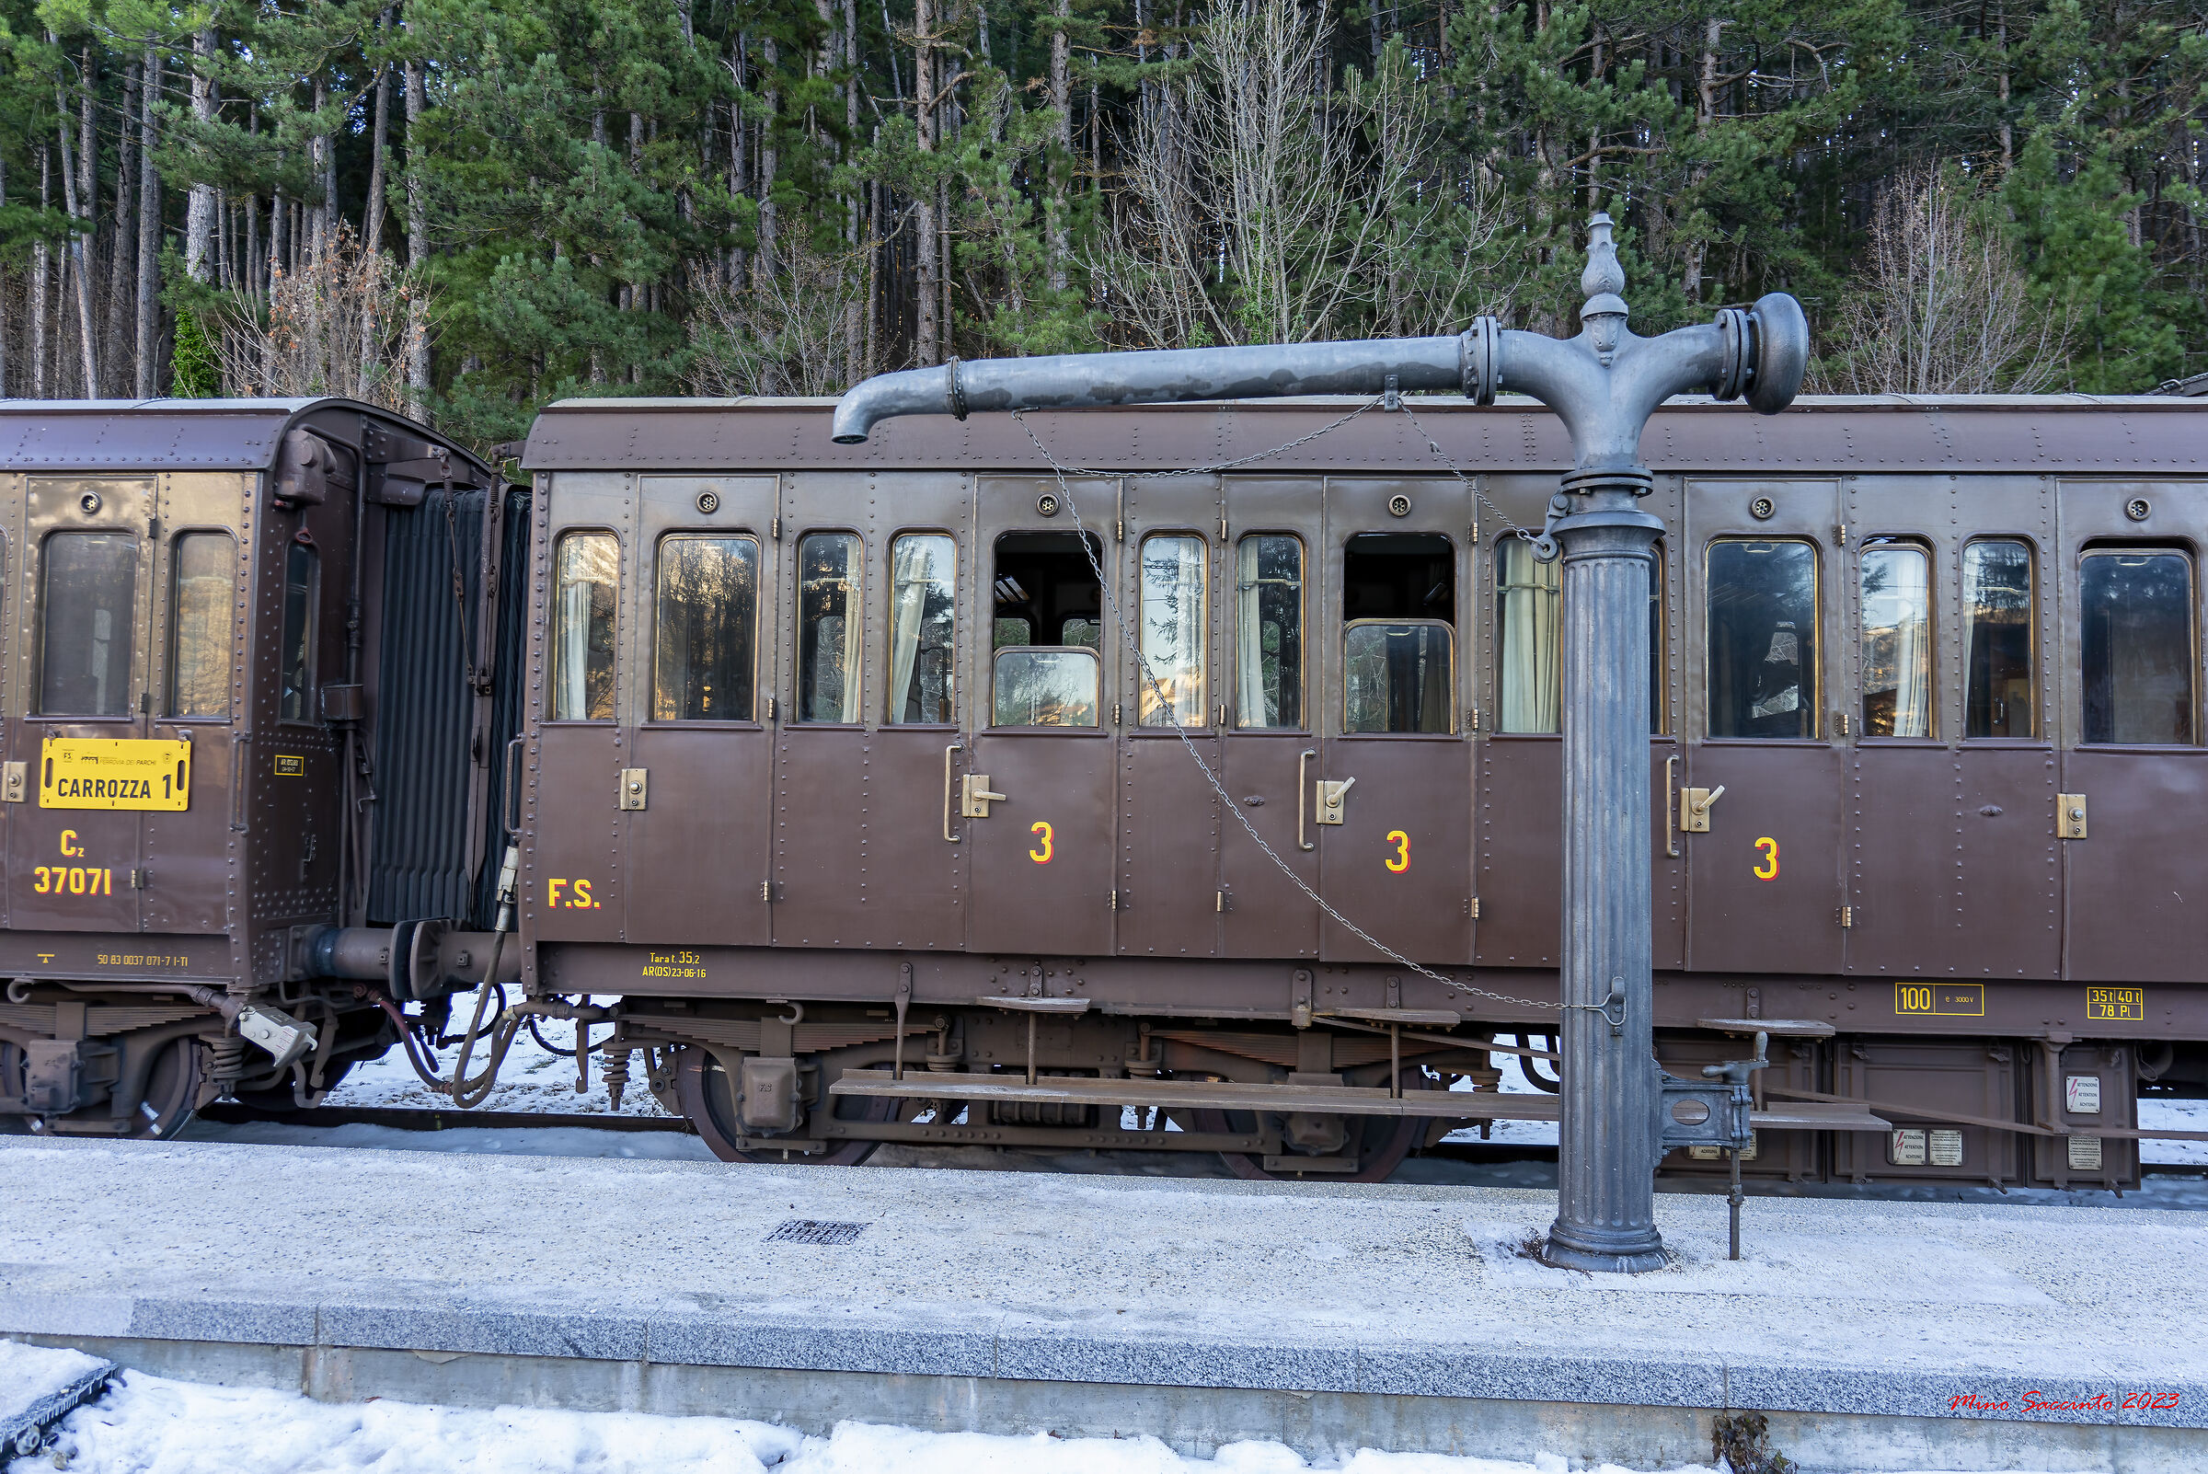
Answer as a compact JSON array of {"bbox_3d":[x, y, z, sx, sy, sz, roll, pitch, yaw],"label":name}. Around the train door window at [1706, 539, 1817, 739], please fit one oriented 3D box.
[{"bbox_3d":[2.856,-0.425,6.931,0.474,0.874,0.060,1,-3,4],"label":"train door window"}]

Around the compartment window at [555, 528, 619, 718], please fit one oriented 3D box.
[{"bbox_3d":[-2.302,-0.495,7.104,0.290,0.854,0.050,1,-3,4],"label":"compartment window"}]

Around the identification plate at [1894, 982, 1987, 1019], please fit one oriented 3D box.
[{"bbox_3d":[3.479,1.094,6.633,0.353,0.128,0.010,1,-3,4],"label":"identification plate"}]

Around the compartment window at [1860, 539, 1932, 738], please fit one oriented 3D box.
[{"bbox_3d":[3.329,-0.414,6.696,0.291,0.838,0.050,1,-3,4],"label":"compartment window"}]

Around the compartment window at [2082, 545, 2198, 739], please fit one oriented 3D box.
[{"bbox_3d":[4.419,-0.385,6.816,0.466,0.837,0.060,1,-3,4],"label":"compartment window"}]

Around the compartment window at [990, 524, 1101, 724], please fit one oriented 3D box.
[{"bbox_3d":[-0.264,-0.485,7.160,0.506,0.887,0.060,1,-3,4],"label":"compartment window"}]

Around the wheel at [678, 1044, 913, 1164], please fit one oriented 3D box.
[{"bbox_3d":[-1.514,1.657,7.797,1.060,1.060,0.150,1,-3,4],"label":"wheel"}]

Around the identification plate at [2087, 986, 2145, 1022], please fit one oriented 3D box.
[{"bbox_3d":[4.175,1.104,6.583,0.221,0.134,0.010,1,-3,4],"label":"identification plate"}]

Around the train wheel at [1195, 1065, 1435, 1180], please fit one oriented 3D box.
[{"bbox_3d":[0.940,1.615,7.404,1.080,1.080,0.135,1,-3,4],"label":"train wheel"}]

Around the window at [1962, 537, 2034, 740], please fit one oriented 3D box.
[{"bbox_3d":[3.846,-0.421,6.859,0.300,0.865,0.060,1,-3,4],"label":"window"}]

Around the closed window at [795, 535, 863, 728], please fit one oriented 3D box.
[{"bbox_3d":[-1.208,-0.482,7.025,0.291,0.845,0.050,1,-3,4],"label":"closed window"}]

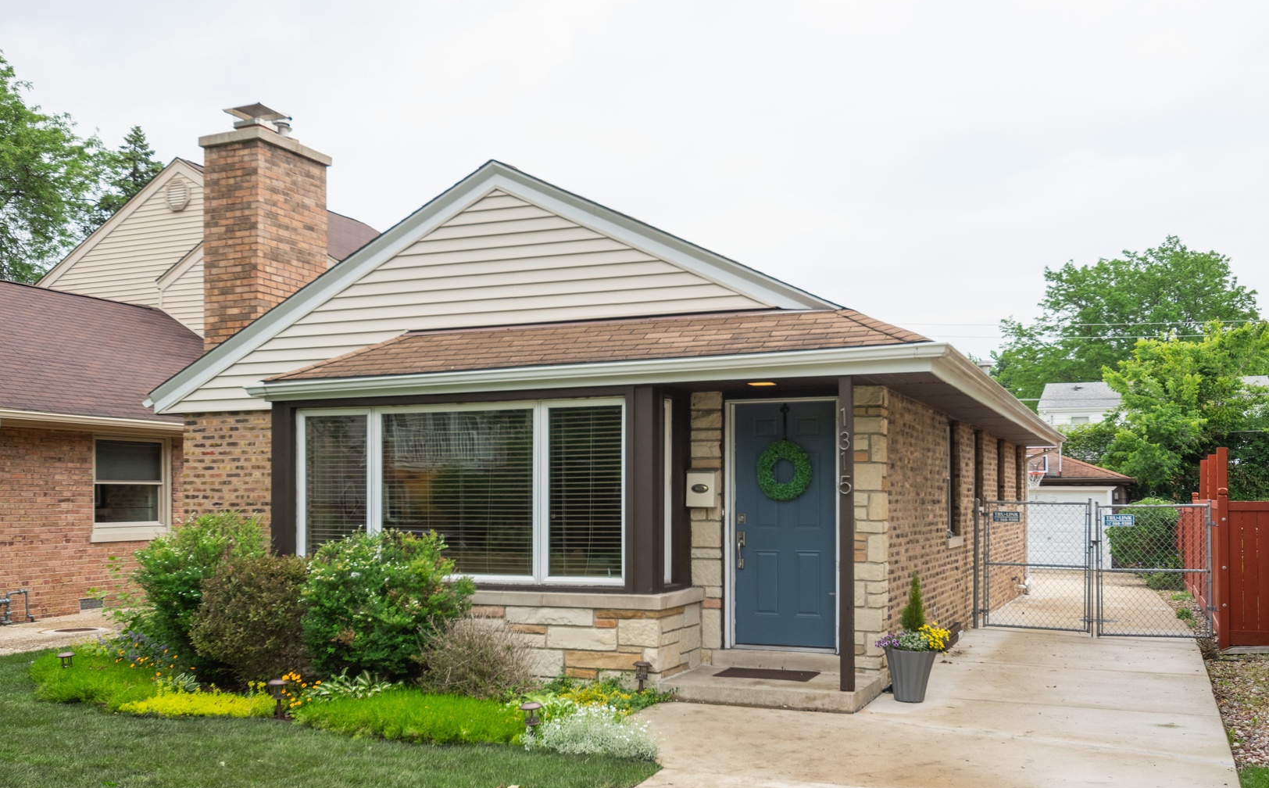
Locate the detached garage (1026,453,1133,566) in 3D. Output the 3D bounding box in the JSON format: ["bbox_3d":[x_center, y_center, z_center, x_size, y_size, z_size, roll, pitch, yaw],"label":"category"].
[{"bbox_3d":[11.209,3.096,36.417,6.130,3.470,6.700,-2,-5,22],"label":"detached garage"}]

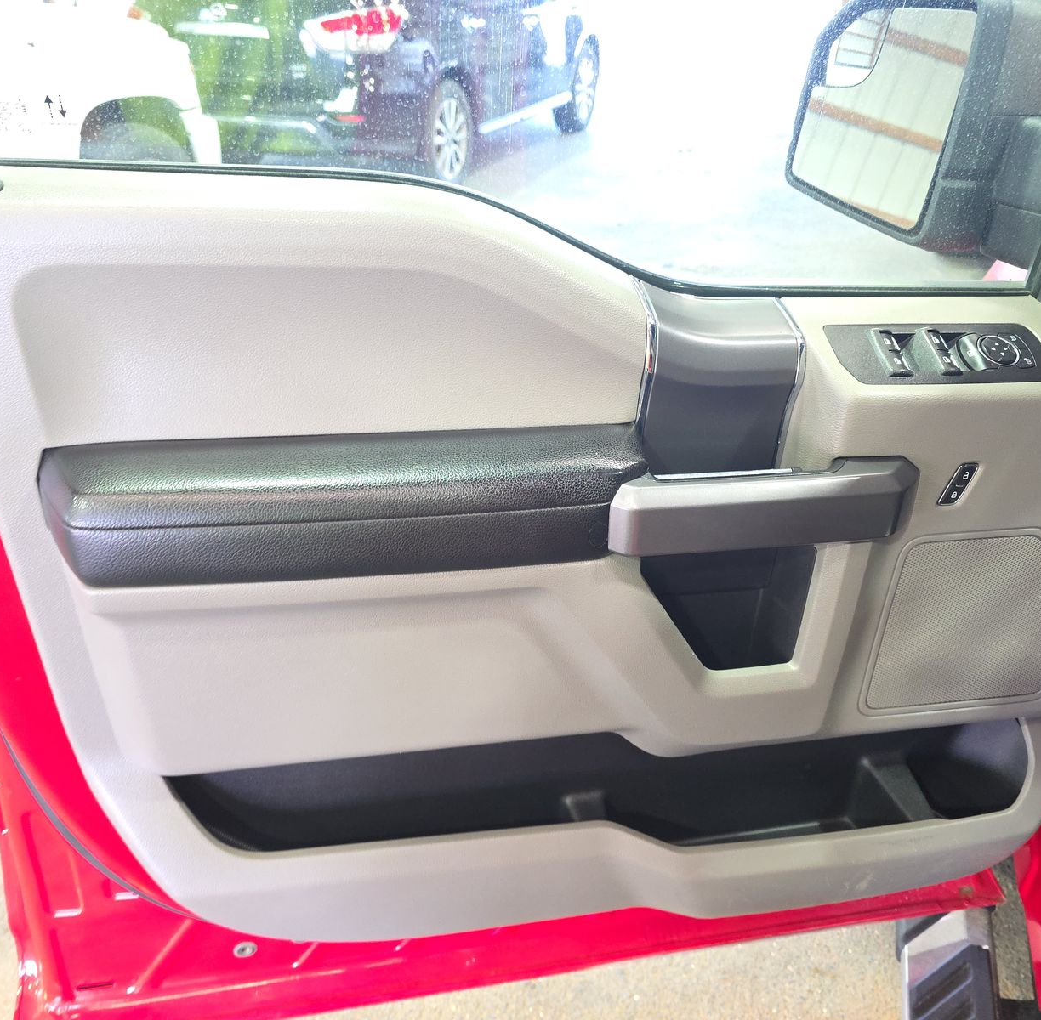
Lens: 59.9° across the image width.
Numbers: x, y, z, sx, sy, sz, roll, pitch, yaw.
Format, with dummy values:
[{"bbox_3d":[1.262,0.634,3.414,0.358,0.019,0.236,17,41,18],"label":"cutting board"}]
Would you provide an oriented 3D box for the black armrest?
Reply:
[{"bbox_3d":[-0.115,-0.007,0.646,0.422,0.068,0.086,-3,28,-11],"label":"black armrest"}]

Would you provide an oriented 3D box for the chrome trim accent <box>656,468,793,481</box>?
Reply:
[{"bbox_3d":[0.166,-0.029,0.736,0.117,0.009,0.011,-3,29,-8],"label":"chrome trim accent"}]

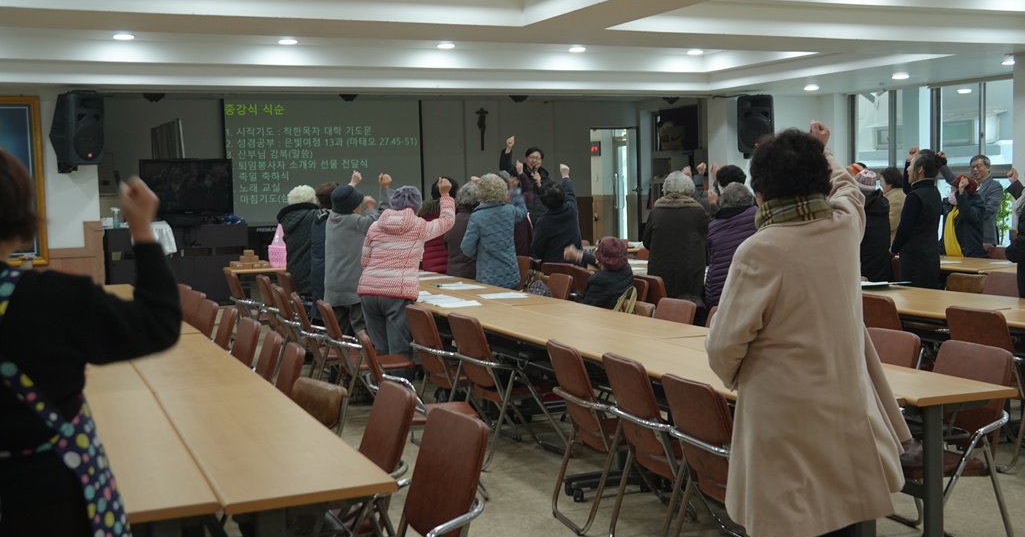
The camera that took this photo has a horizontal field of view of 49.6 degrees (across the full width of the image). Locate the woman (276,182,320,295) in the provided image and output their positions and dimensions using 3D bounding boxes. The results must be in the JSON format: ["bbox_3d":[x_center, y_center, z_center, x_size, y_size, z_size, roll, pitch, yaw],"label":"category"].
[{"bbox_3d":[-1.967,0.016,10.300,0.480,1.570,0.400,0,4,18],"label":"woman"}]

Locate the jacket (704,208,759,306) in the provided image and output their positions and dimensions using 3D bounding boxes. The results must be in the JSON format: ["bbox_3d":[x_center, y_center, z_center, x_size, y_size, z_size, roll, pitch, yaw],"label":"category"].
[{"bbox_3d":[1.565,-0.076,7.900,0.470,0.770,0.380,-1,4,4],"label":"jacket"}]

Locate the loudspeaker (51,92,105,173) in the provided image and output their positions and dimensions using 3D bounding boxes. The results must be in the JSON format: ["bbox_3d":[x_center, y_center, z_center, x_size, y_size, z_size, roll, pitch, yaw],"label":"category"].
[{"bbox_3d":[-4.173,-1.343,10.650,0.430,0.690,0.438,8,8,30],"label":"loudspeaker"}]

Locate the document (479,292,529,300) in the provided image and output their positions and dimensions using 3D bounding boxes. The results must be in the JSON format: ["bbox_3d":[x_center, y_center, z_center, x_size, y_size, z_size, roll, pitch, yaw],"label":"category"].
[{"bbox_3d":[-0.050,0.194,7.870,0.320,0.010,0.270,-2,5,0],"label":"document"}]

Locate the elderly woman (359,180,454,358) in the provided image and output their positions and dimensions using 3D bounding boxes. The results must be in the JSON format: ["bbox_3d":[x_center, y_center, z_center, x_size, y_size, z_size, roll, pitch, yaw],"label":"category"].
[{"bbox_3d":[-0.719,0.205,7.332,0.620,1.580,0.450,0,5,15],"label":"elderly woman"}]

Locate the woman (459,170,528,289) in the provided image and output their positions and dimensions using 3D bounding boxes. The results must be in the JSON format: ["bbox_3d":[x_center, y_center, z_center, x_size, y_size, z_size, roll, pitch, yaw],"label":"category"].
[{"bbox_3d":[-0.153,0.049,8.950,0.530,1.600,0.430,0,4,14],"label":"woman"}]

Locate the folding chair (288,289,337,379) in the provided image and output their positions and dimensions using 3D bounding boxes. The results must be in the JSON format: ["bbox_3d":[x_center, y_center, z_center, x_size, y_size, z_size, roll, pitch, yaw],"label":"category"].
[{"bbox_3d":[-1.216,0.578,7.537,0.560,0.820,0.450,-3,5,-17],"label":"folding chair"}]

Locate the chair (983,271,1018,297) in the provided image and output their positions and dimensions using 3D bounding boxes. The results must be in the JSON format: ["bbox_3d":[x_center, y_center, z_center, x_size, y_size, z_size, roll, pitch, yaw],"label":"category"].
[{"bbox_3d":[3.257,0.448,7.759,0.570,0.800,0.490,-3,4,-23],"label":"chair"}]

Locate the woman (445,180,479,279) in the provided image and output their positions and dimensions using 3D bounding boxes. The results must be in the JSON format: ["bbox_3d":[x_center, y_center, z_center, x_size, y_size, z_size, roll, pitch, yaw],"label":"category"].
[{"bbox_3d":[-0.376,-0.010,9.978,0.500,1.560,0.380,-1,5,5],"label":"woman"}]

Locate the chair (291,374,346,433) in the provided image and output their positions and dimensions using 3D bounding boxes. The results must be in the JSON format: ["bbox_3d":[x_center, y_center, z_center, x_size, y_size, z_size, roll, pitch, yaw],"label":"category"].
[{"bbox_3d":[-0.961,0.859,4.379,0.510,0.760,0.460,-5,6,-35],"label":"chair"}]

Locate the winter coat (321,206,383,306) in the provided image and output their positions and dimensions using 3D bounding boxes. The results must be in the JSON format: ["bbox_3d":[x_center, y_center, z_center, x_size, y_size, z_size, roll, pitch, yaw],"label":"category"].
[{"bbox_3d":[-1.111,-0.093,7.910,0.490,0.760,0.380,2,6,35],"label":"winter coat"}]

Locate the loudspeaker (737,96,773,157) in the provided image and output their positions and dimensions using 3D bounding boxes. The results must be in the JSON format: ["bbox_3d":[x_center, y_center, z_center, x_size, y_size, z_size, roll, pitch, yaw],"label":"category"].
[{"bbox_3d":[2.905,-1.719,13.300,0.430,0.690,0.420,-1,5,12],"label":"loudspeaker"}]

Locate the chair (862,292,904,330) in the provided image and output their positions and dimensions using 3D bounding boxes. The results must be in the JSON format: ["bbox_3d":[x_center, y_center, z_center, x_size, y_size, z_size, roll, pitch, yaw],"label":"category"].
[{"bbox_3d":[2.424,0.544,6.670,0.570,0.800,0.490,-3,4,-23],"label":"chair"}]

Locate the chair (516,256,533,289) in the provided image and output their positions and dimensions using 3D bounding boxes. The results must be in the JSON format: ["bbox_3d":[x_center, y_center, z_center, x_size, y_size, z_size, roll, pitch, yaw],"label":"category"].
[{"bbox_3d":[-0.097,0.310,10.535,0.560,0.820,0.450,-3,5,-22],"label":"chair"}]

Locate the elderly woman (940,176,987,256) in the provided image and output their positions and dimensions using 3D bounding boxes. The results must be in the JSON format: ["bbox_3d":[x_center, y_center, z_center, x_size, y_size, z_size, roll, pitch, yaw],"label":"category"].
[{"bbox_3d":[4.218,-0.142,10.431,0.390,1.510,0.480,-3,5,-16],"label":"elderly woman"}]

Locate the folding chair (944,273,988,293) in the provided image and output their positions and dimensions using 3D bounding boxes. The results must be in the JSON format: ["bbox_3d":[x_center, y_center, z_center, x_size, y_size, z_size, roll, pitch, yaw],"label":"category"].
[{"bbox_3d":[3.147,0.447,8.144,0.510,0.770,0.460,-4,5,-24],"label":"folding chair"}]

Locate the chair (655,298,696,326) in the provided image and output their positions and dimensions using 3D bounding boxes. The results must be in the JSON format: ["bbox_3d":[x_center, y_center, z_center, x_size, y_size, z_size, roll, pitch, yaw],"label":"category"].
[{"bbox_3d":[0.765,0.609,6.470,0.560,0.820,0.450,-3,5,-22],"label":"chair"}]

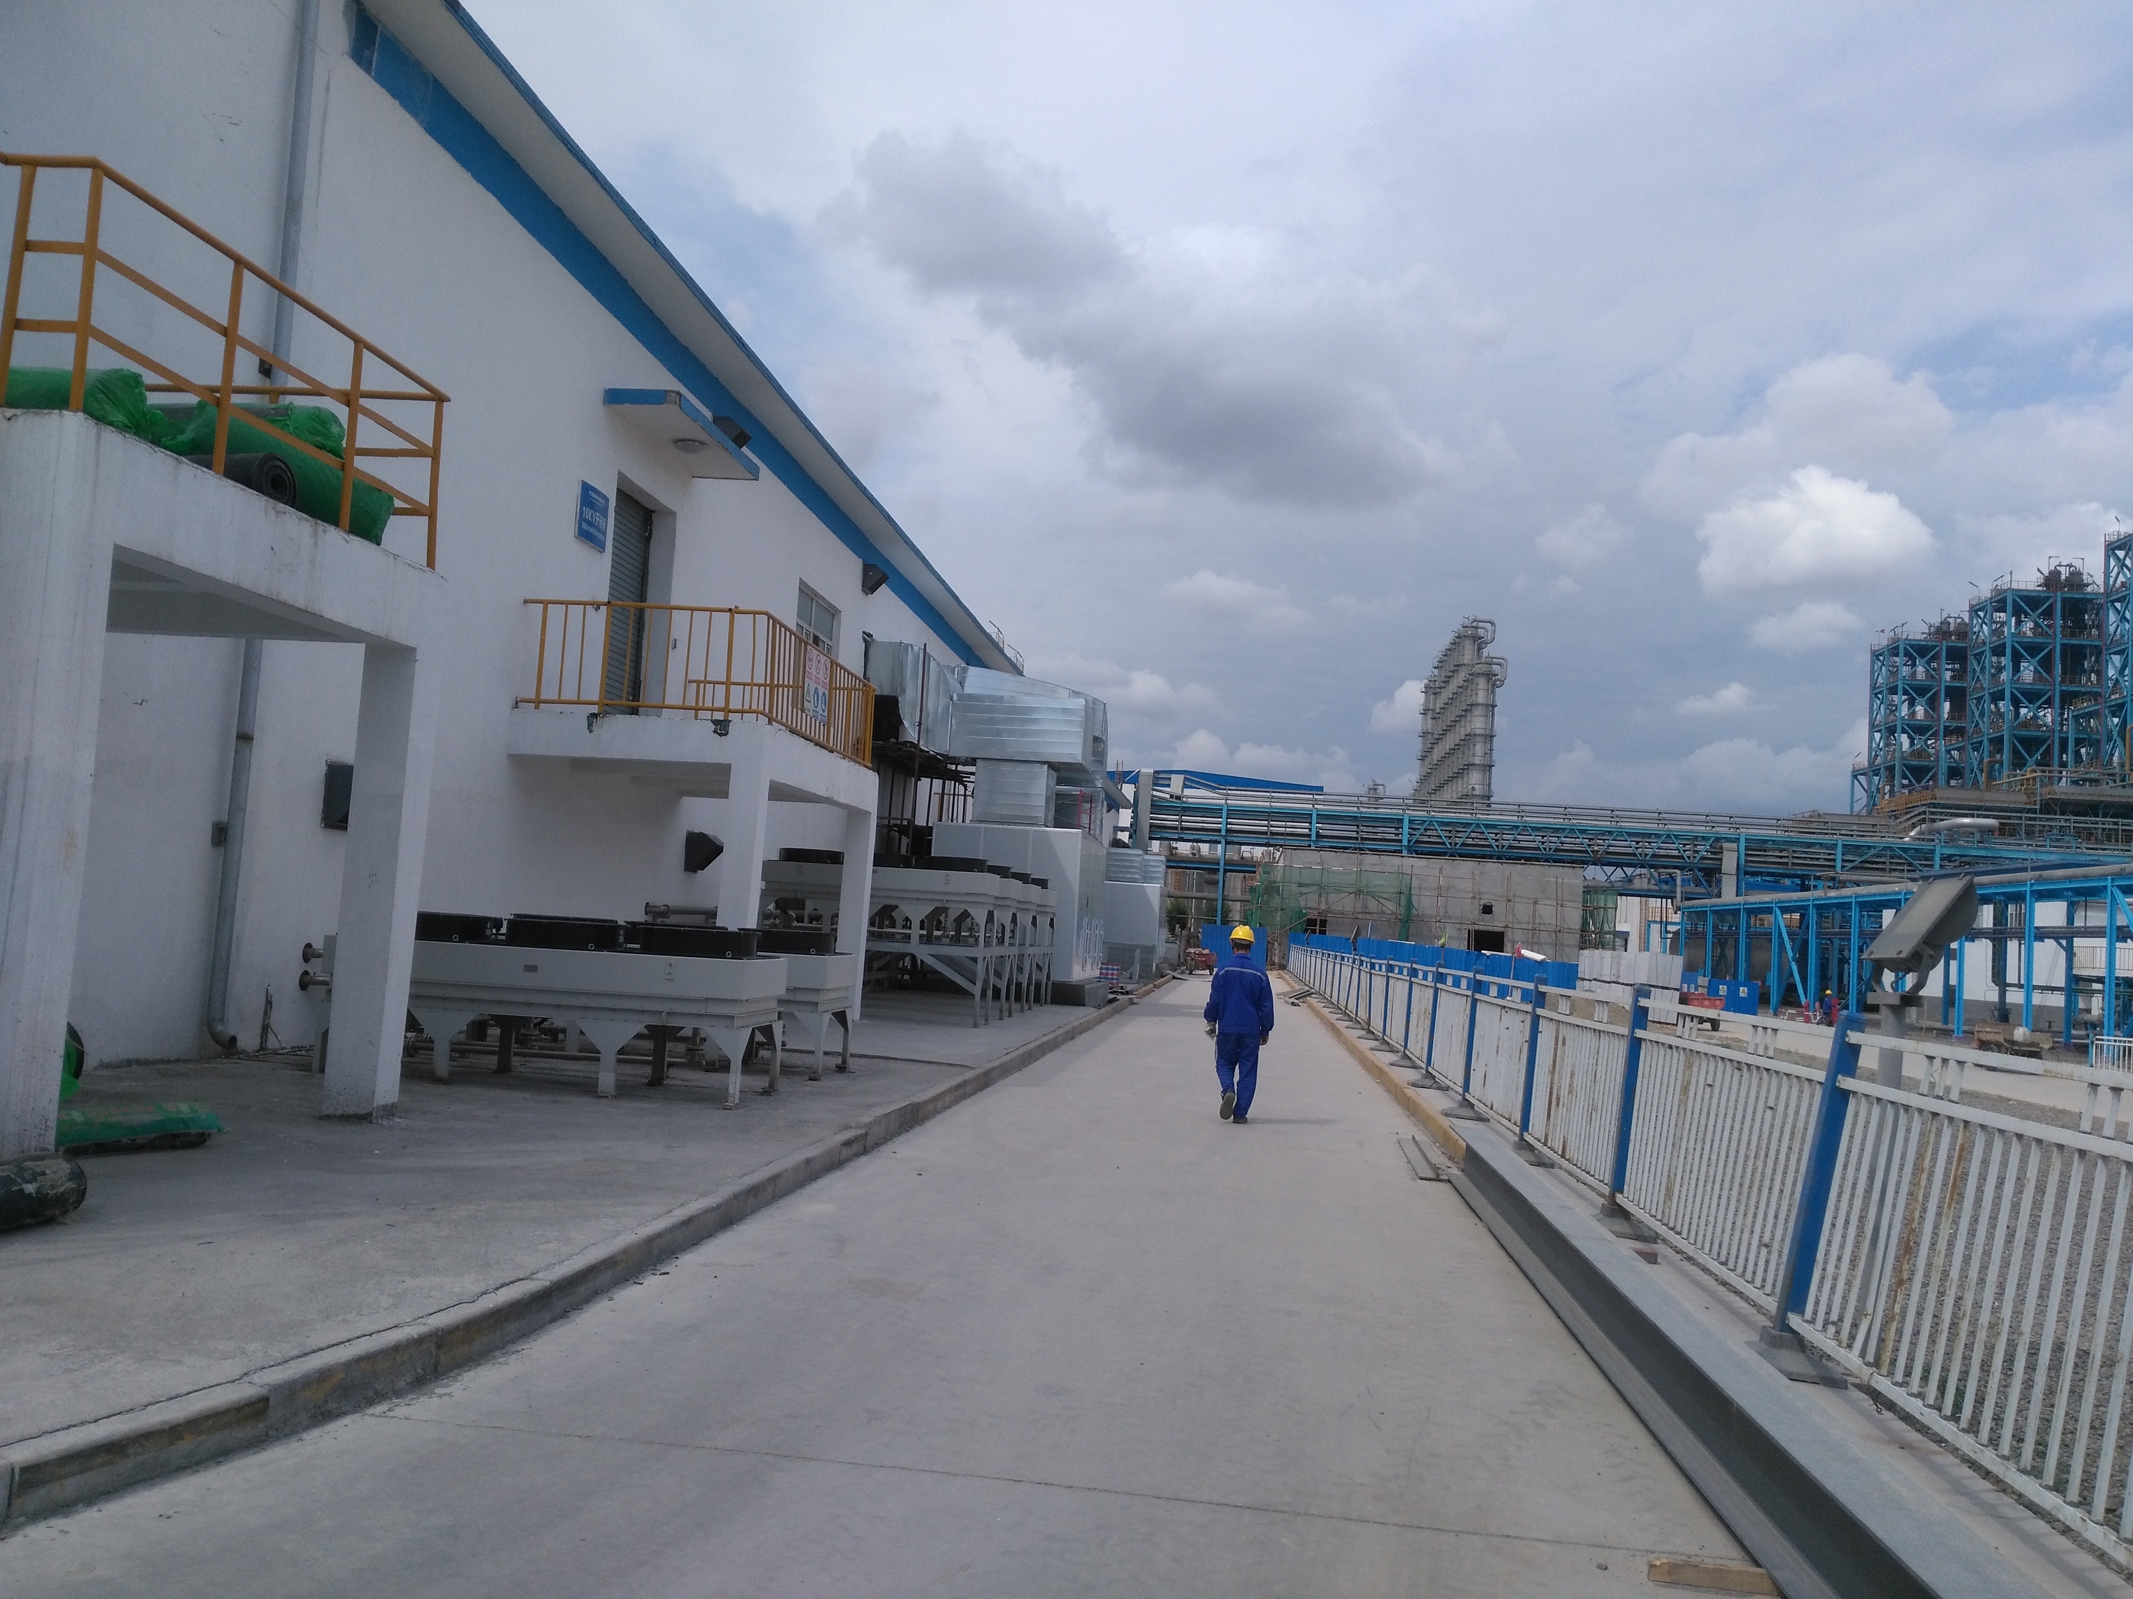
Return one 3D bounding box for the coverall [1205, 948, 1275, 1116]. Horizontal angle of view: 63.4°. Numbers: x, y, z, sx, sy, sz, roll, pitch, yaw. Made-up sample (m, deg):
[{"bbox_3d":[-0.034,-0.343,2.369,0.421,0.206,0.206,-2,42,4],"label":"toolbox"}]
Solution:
[{"bbox_3d":[1.529,2.091,15.250,0.600,1.470,0.420,3,-4,6],"label":"coverall"}]

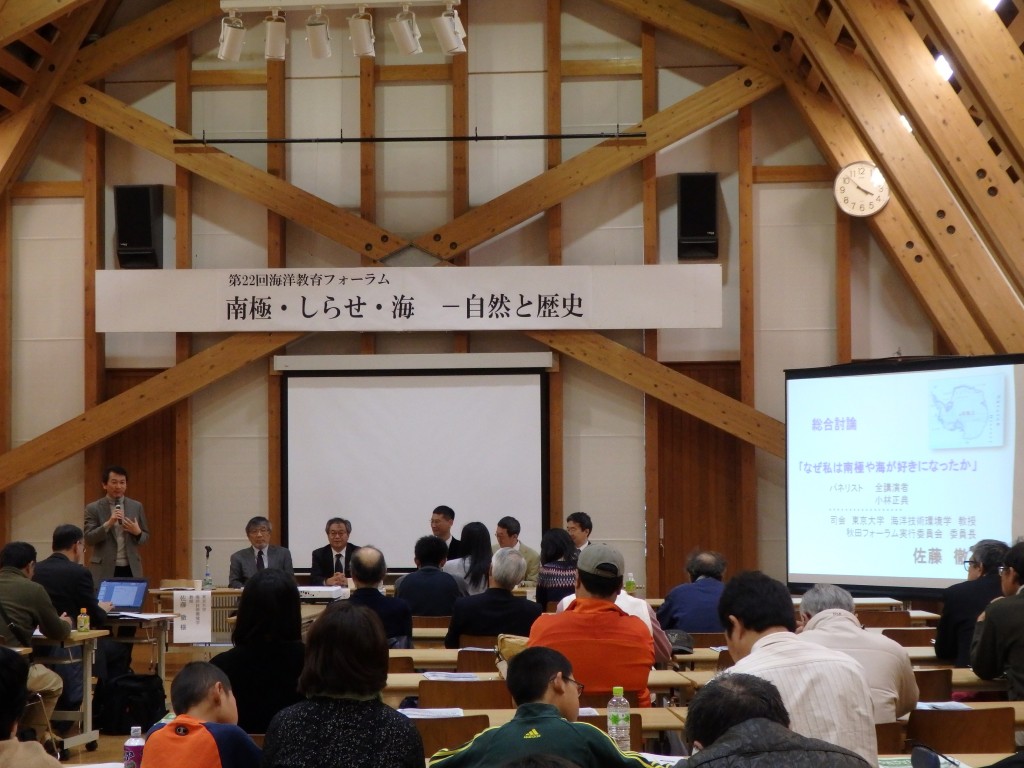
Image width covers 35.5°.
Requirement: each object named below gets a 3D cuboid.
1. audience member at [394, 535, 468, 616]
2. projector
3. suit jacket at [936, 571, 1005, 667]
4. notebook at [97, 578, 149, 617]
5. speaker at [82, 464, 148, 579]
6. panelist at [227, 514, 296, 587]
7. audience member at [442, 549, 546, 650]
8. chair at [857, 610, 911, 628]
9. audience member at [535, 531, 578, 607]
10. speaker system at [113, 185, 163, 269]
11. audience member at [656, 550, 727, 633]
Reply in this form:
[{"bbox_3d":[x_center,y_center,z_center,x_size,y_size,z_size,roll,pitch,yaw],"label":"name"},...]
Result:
[{"bbox_3d":[-0.464,1.470,9.200,0.470,1.220,0.700,0,-3,-3],"label":"audience member"},{"bbox_3d":[-1.280,1.430,10.750,0.310,0.075,0.250,0,-3,2],"label":"projector"},{"bbox_3d":[2.244,1.186,7.531,0.480,0.620,0.400,1,-4,-21],"label":"suit jacket"},{"bbox_3d":[-2.575,1.374,10.280,0.360,0.235,0.300,-1,-3,15],"label":"notebook"},{"bbox_3d":[-3.066,1.481,12.348,0.520,1.700,0.380,1,-4,-21],"label":"speaker"},{"bbox_3d":[-1.941,1.663,12.311,0.520,1.280,0.720,0,-4,-3],"label":"panelist"},{"bbox_3d":[-0.088,1.462,8.262,0.510,1.240,0.740,0,-4,2],"label":"audience member"},{"bbox_3d":[2.153,1.730,9.570,0.420,0.790,0.500,0,-3,0],"label":"chair"},{"bbox_3d":[0.345,1.590,10.750,0.460,1.220,0.700,0,-3,2],"label":"audience member"},{"bbox_3d":[-3.505,-1.479,14.976,0.360,0.790,0.400,0,-4,3],"label":"speaker system"},{"bbox_3d":[1.040,1.480,8.620,0.520,1.180,0.750,0,-3,-2],"label":"audience member"}]

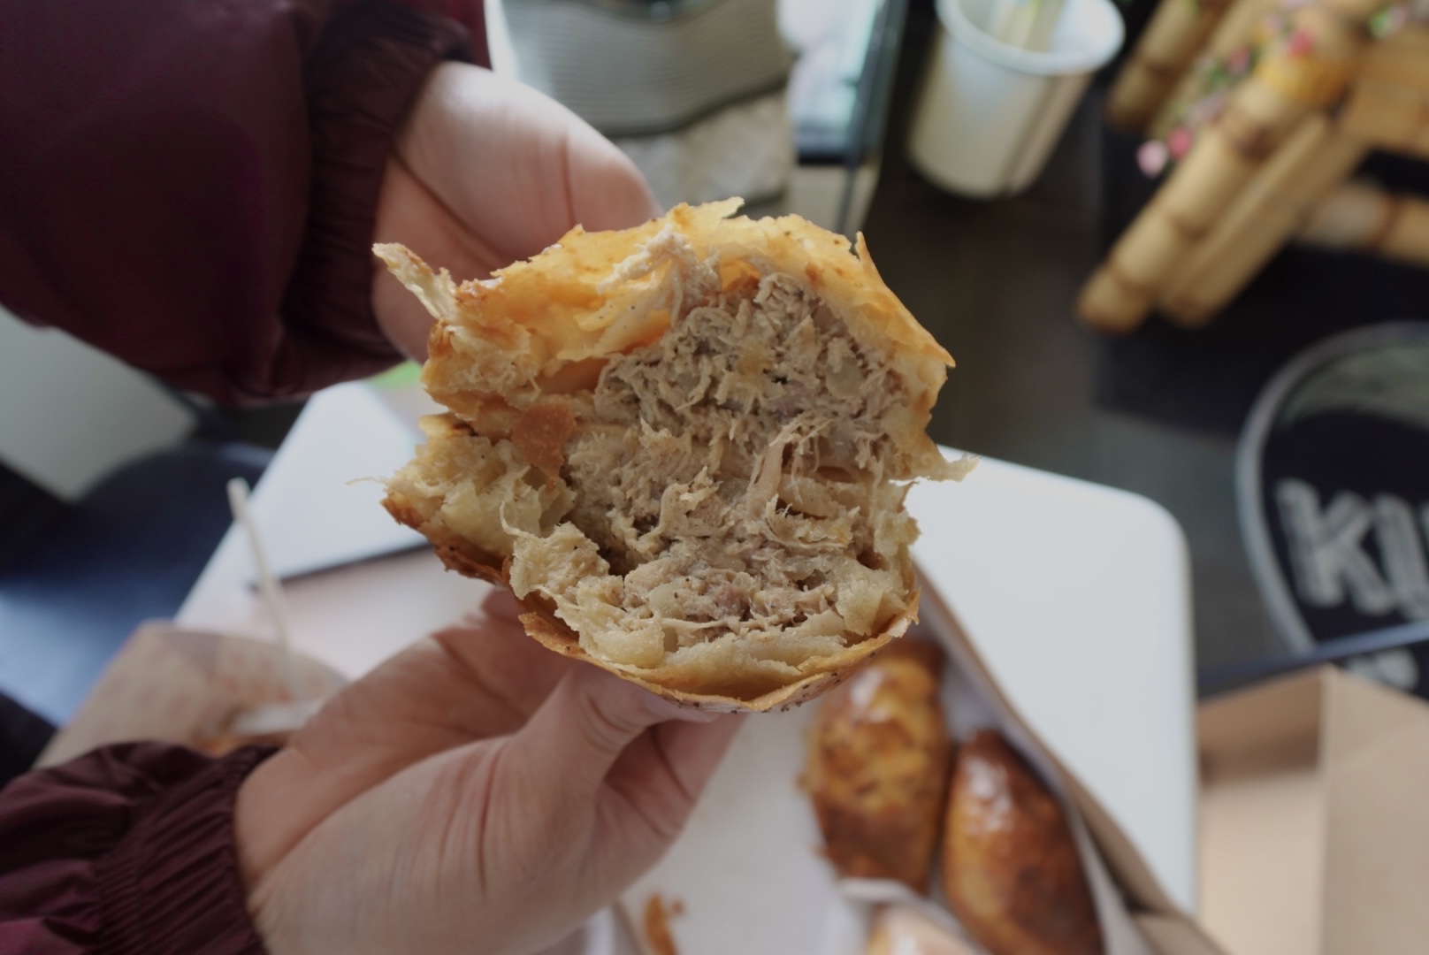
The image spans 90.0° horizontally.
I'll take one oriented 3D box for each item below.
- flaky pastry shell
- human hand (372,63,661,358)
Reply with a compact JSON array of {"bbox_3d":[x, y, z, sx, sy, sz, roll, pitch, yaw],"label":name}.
[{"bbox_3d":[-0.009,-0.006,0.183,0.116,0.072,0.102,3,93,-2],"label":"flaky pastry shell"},{"bbox_3d":[-0.042,-0.066,0.210,0.140,0.085,0.075,23,44,-27],"label":"human hand"}]

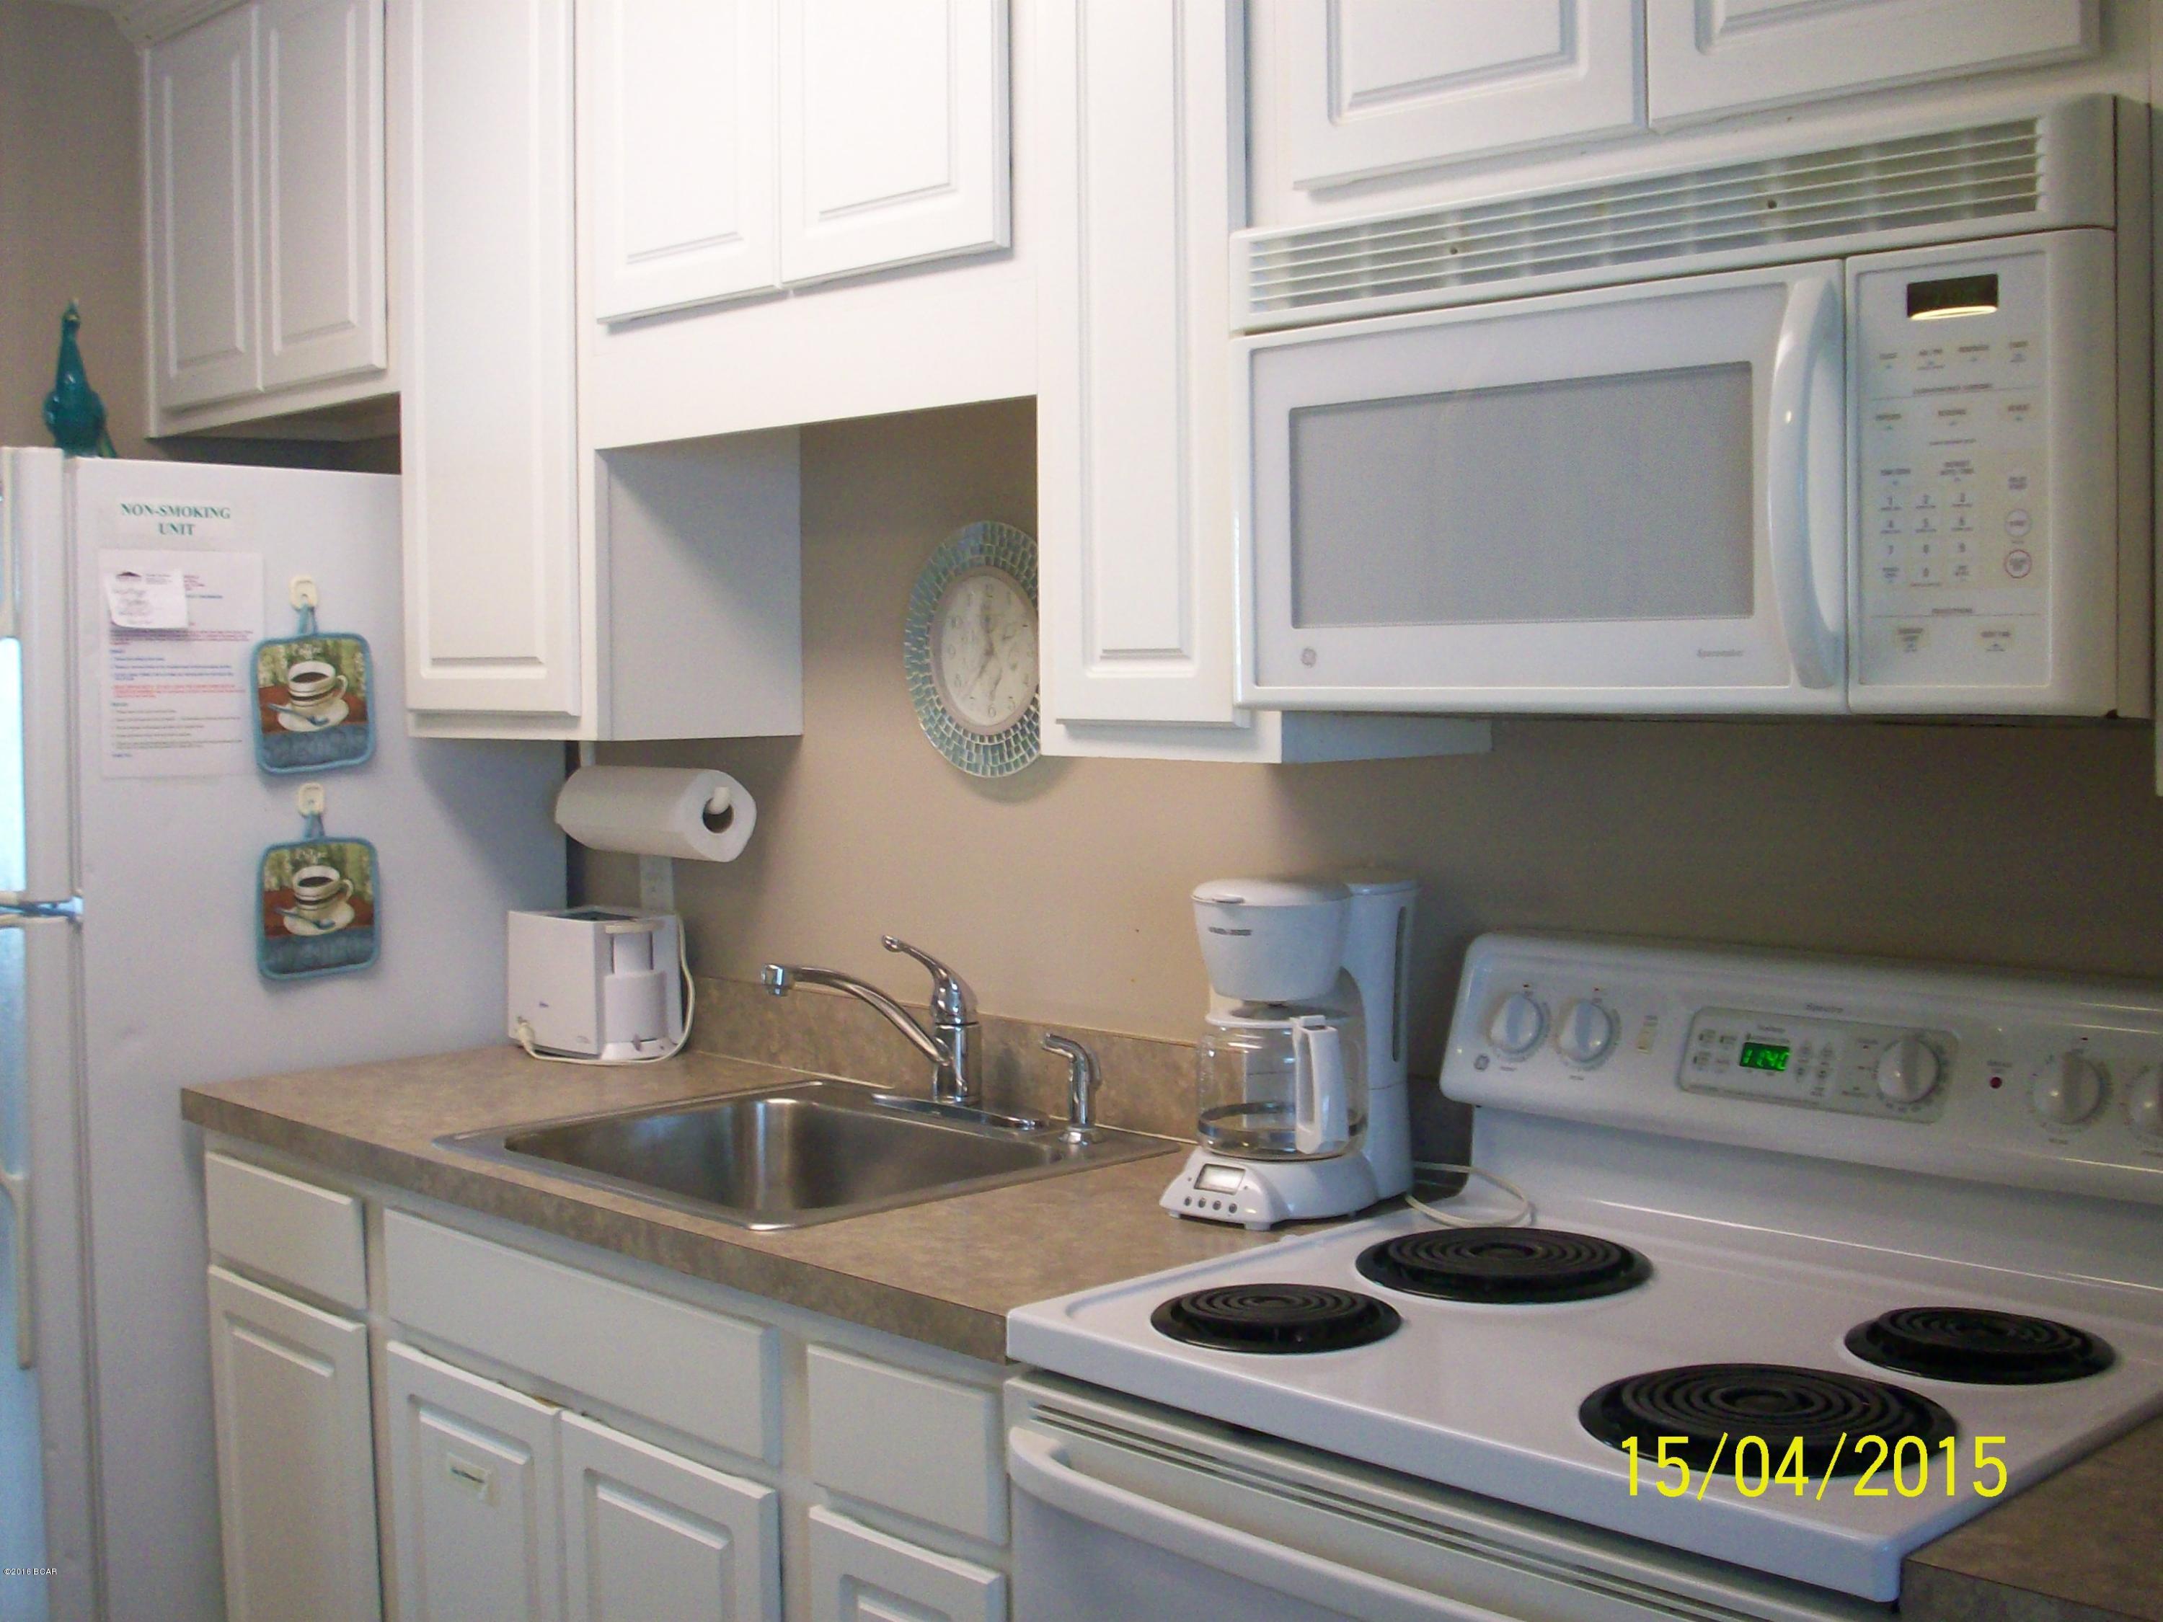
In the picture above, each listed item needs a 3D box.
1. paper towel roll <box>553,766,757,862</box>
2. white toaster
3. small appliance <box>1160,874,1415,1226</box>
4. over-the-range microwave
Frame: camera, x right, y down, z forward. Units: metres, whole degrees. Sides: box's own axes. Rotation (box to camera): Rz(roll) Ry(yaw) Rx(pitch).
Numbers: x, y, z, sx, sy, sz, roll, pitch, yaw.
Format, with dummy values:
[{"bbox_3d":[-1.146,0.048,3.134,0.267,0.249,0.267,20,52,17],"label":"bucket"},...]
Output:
[{"bbox_3d":[-0.556,0.003,3.002,0.280,0.114,0.114,3,4,45],"label":"paper towel roll"},{"bbox_3d":[-0.695,0.243,3.313,0.238,0.192,0.138,3,4,45],"label":"white toaster"},{"bbox_3d":[0.204,0.232,2.287,0.165,0.318,0.260,2,4,41],"label":"small appliance"},{"bbox_3d":[0.534,-0.283,1.912,0.757,0.410,0.400,3,4,45],"label":"over-the-range microwave"}]

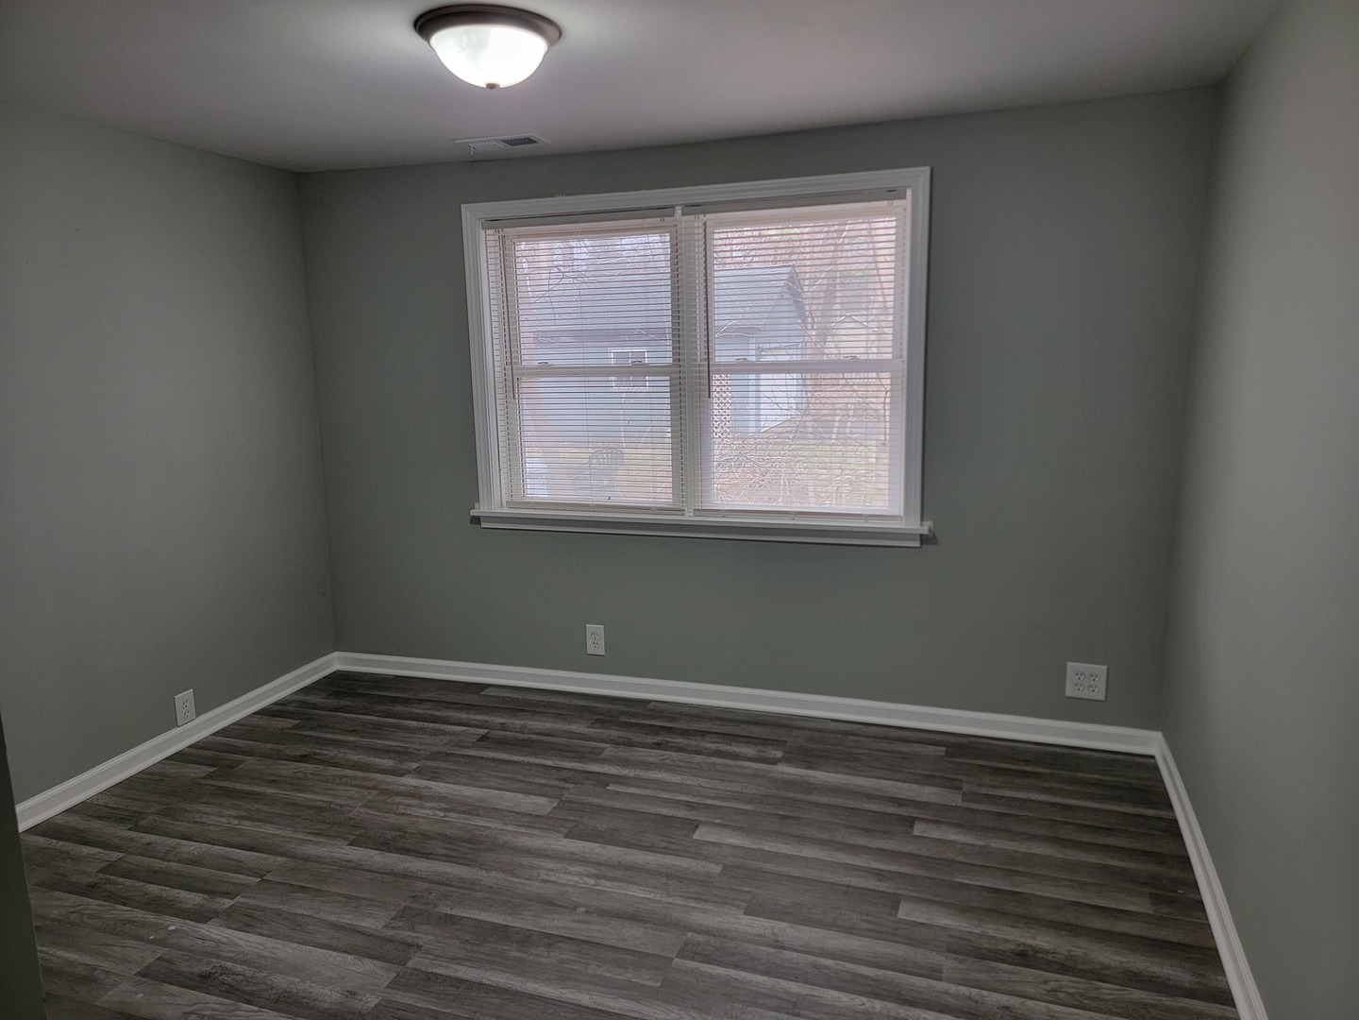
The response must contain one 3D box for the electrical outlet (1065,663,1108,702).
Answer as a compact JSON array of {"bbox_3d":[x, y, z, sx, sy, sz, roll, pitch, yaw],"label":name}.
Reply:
[{"bbox_3d":[1.410,0.595,3.260,0.125,0.124,0.008,2,11,19],"label":"electrical outlet"}]

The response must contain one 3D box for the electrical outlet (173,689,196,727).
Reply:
[{"bbox_3d":[-1.815,0.730,3.471,0.008,0.116,0.081,2,11,19],"label":"electrical outlet"}]

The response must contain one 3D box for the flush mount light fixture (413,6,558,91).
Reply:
[{"bbox_3d":[-0.429,-1.029,2.142,0.327,0.139,0.327,-1,11,0],"label":"flush mount light fixture"}]

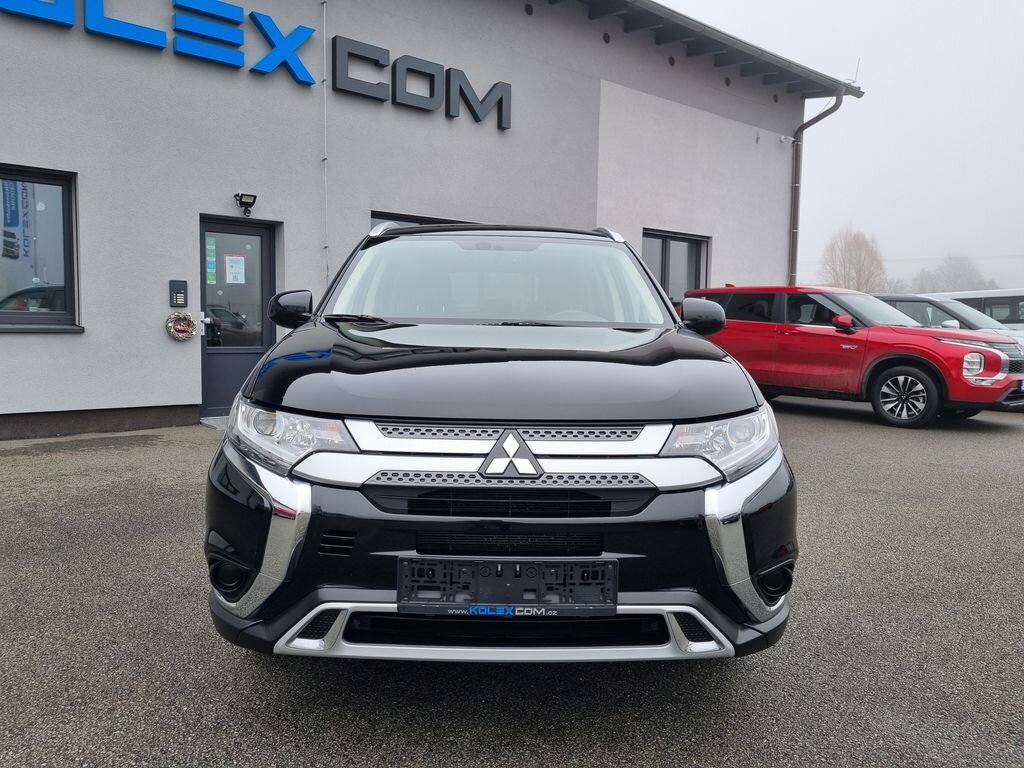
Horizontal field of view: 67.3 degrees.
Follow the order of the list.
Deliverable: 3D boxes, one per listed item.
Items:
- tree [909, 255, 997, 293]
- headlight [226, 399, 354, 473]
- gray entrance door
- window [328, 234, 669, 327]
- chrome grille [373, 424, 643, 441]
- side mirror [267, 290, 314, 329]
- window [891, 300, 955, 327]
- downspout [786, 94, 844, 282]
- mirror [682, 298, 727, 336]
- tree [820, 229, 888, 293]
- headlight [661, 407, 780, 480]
[{"bbox_3d":[43.071,-8.295,75.340,8.300,8.695,8.300,1,4,0],"label":"tree"},{"bbox_3d":[-0.616,0.141,2.150,0.450,0.190,0.420,1,4,-2],"label":"headlight"},{"bbox_3d":[-3.196,-0.760,8.923,0.950,2.220,0.100,-3,6,-39],"label":"gray entrance door"},{"bbox_3d":[-0.067,-0.489,3.530,1.480,0.220,0.960,1,34,-2],"label":"window"},{"bbox_3d":[-0.006,0.120,1.900,0.670,0.050,0.070,1,4,-2],"label":"chrome grille"},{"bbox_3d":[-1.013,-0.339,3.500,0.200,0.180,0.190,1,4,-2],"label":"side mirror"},{"bbox_3d":[6.414,-1.083,11.987,0.130,0.400,0.980,-3,6,-39],"label":"window"},{"bbox_3d":[5.982,-2.766,15.307,0.130,5.700,0.980,-3,6,-39],"label":"downspout"},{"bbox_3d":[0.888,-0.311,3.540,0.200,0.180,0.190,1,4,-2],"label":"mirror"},{"bbox_3d":[23.083,-6.518,52.314,4.500,8.018,4.500,1,4,0],"label":"tree"},{"bbox_3d":[0.597,0.159,2.170,0.450,0.190,0.420,1,4,-2],"label":"headlight"}]

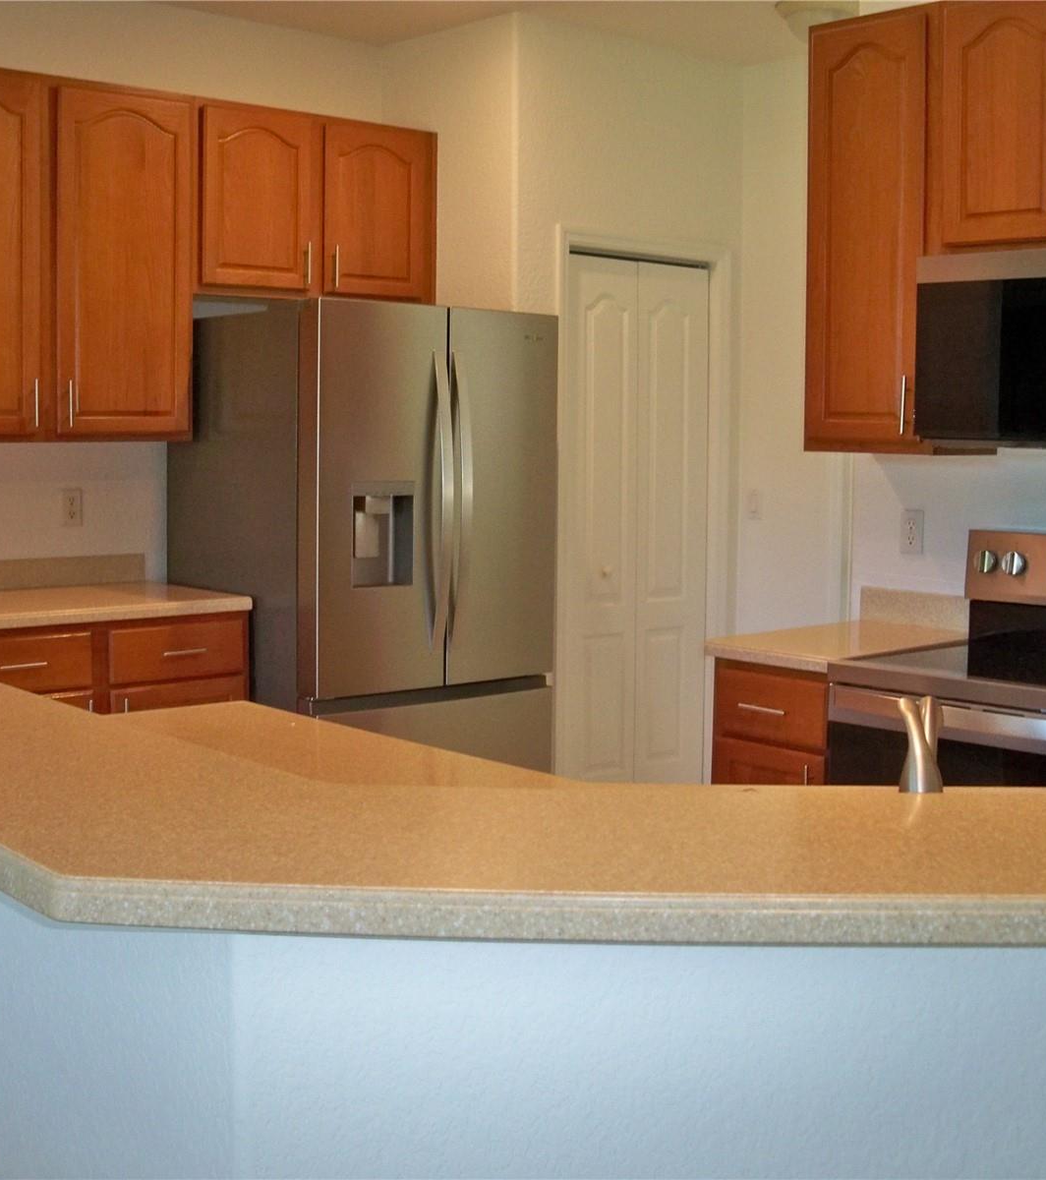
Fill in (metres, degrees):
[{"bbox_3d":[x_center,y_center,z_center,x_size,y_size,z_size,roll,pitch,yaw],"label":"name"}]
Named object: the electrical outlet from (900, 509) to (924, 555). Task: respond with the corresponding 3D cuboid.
[{"bbox_3d":[1.022,-0.152,4.180,0.008,0.116,0.072,-4,8,-41],"label":"electrical outlet"}]

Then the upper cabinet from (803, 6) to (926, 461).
[{"bbox_3d":[0.944,-0.874,3.967,0.320,1.071,0.393,-4,8,-41],"label":"upper cabinet"}]

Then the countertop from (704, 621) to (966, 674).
[{"bbox_3d":[0.812,0.141,3.954,0.656,0.038,0.377,-4,8,-41],"label":"countertop"}]

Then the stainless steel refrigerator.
[{"bbox_3d":[-0.522,0.002,5.212,0.912,1.791,0.890,-4,8,-41],"label":"stainless steel refrigerator"}]

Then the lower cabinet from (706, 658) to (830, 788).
[{"bbox_3d":[0.820,0.593,4.008,0.626,0.876,0.371,-4,8,-41],"label":"lower cabinet"}]

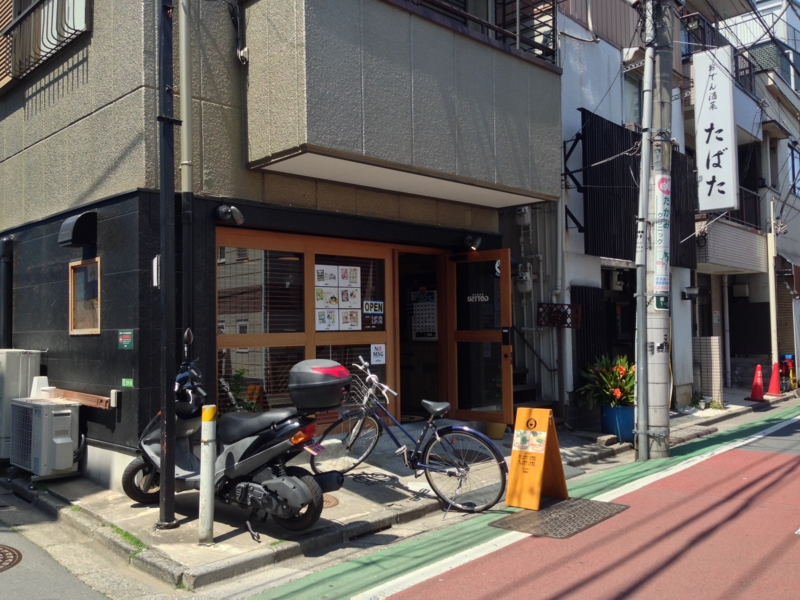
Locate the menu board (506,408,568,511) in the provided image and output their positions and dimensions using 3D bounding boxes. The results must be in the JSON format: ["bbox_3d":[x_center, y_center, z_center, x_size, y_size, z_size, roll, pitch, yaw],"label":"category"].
[{"bbox_3d":[1.198,1.333,6.534,0.350,0.792,0.520,-3,-3,45],"label":"menu board"}]

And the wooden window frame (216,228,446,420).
[{"bbox_3d":[-0.539,0.356,7.793,0.130,1.970,3.050,-3,-3,45],"label":"wooden window frame"}]

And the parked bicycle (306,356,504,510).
[{"bbox_3d":[0.086,1.079,6.396,1.700,1.160,0.600,-2,-2,23],"label":"parked bicycle"}]

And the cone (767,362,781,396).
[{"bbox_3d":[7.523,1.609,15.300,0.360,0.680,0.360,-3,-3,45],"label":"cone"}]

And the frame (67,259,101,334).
[{"bbox_3d":[-2.877,-0.027,6.953,0.660,0.680,0.100,-3,-3,45],"label":"frame"}]

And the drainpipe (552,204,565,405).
[{"bbox_3d":[2.140,0.047,10.300,0.140,2.850,0.100,-3,-3,45],"label":"drainpipe"}]

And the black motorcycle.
[{"bbox_3d":[-1.256,0.936,5.467,1.860,1.330,0.700,-2,-2,25],"label":"black motorcycle"}]

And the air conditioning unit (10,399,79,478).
[{"bbox_3d":[-3.200,1.215,6.856,0.775,0.628,0.310,-3,-3,45],"label":"air conditioning unit"}]

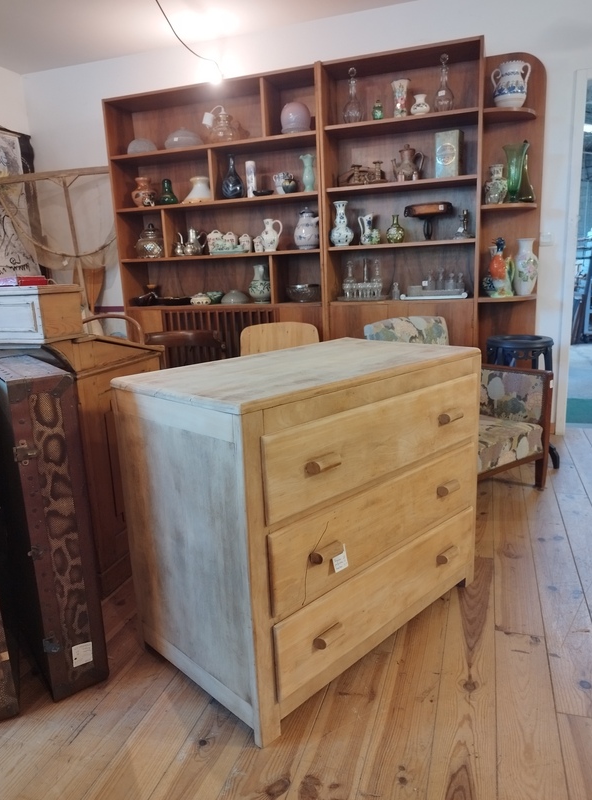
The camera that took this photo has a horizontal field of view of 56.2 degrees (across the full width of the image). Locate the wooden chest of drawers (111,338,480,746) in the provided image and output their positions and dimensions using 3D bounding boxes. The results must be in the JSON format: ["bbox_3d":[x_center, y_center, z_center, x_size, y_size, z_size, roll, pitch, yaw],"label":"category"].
[{"bbox_3d":[0.066,0.283,1.679,0.955,0.801,0.566,-14,17,-43],"label":"wooden chest of drawers"}]

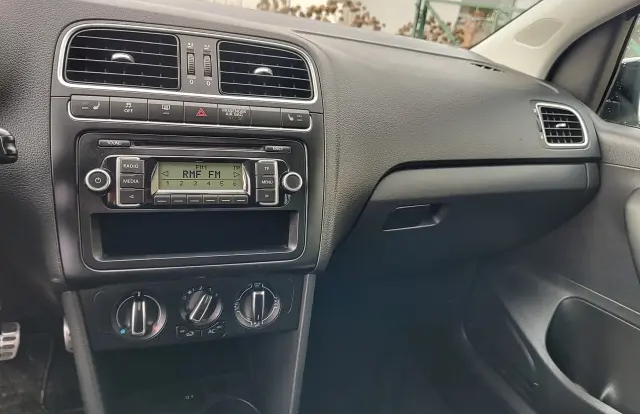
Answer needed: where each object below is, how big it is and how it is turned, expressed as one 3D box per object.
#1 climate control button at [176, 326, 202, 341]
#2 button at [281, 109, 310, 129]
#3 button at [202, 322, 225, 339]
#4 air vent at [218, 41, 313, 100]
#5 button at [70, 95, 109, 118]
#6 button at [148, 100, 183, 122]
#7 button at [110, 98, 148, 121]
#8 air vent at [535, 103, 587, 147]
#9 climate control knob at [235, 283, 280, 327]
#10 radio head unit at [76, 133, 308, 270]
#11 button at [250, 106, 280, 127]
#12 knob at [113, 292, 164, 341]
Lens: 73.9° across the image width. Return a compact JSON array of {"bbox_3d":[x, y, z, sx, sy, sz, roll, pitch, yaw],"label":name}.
[{"bbox_3d":[-0.146,0.140,0.476,0.026,0.015,0.012,-1,7,-21],"label":"climate control button"},{"bbox_3d":[-0.029,-0.095,0.471,0.032,0.021,0.015,-1,0,-21],"label":"button"},{"bbox_3d":[-0.122,0.140,0.485,0.025,0.015,0.012,-1,7,-21],"label":"button"},{"bbox_3d":[-0.062,-0.144,0.473,0.102,0.060,0.030,-1,-9,-21],"label":"air vent"},{"bbox_3d":[-0.214,-0.092,0.400,0.031,0.020,0.015,-1,0,-21],"label":"button"},{"bbox_3d":[-0.153,-0.093,0.423,0.033,0.021,0.015,-1,0,-21],"label":"button"},{"bbox_3d":[-0.184,-0.093,0.411,0.033,0.021,0.015,-1,0,-21],"label":"button"},{"bbox_3d":[0.387,-0.128,0.703,0.099,0.069,0.030,-4,-10,-27],"label":"air vent"},{"bbox_3d":[-0.070,0.114,0.485,0.052,0.052,0.024,-1,7,-21],"label":"climate control knob"},{"bbox_3d":[-0.126,-0.006,0.452,0.222,0.130,0.050,-1,7,-21],"label":"radio head unit"},{"bbox_3d":[-0.059,-0.096,0.459,0.034,0.021,0.015,-1,0,-21],"label":"button"},{"bbox_3d":[-0.186,0.114,0.440,0.049,0.049,0.024,-1,7,-21],"label":"knob"}]

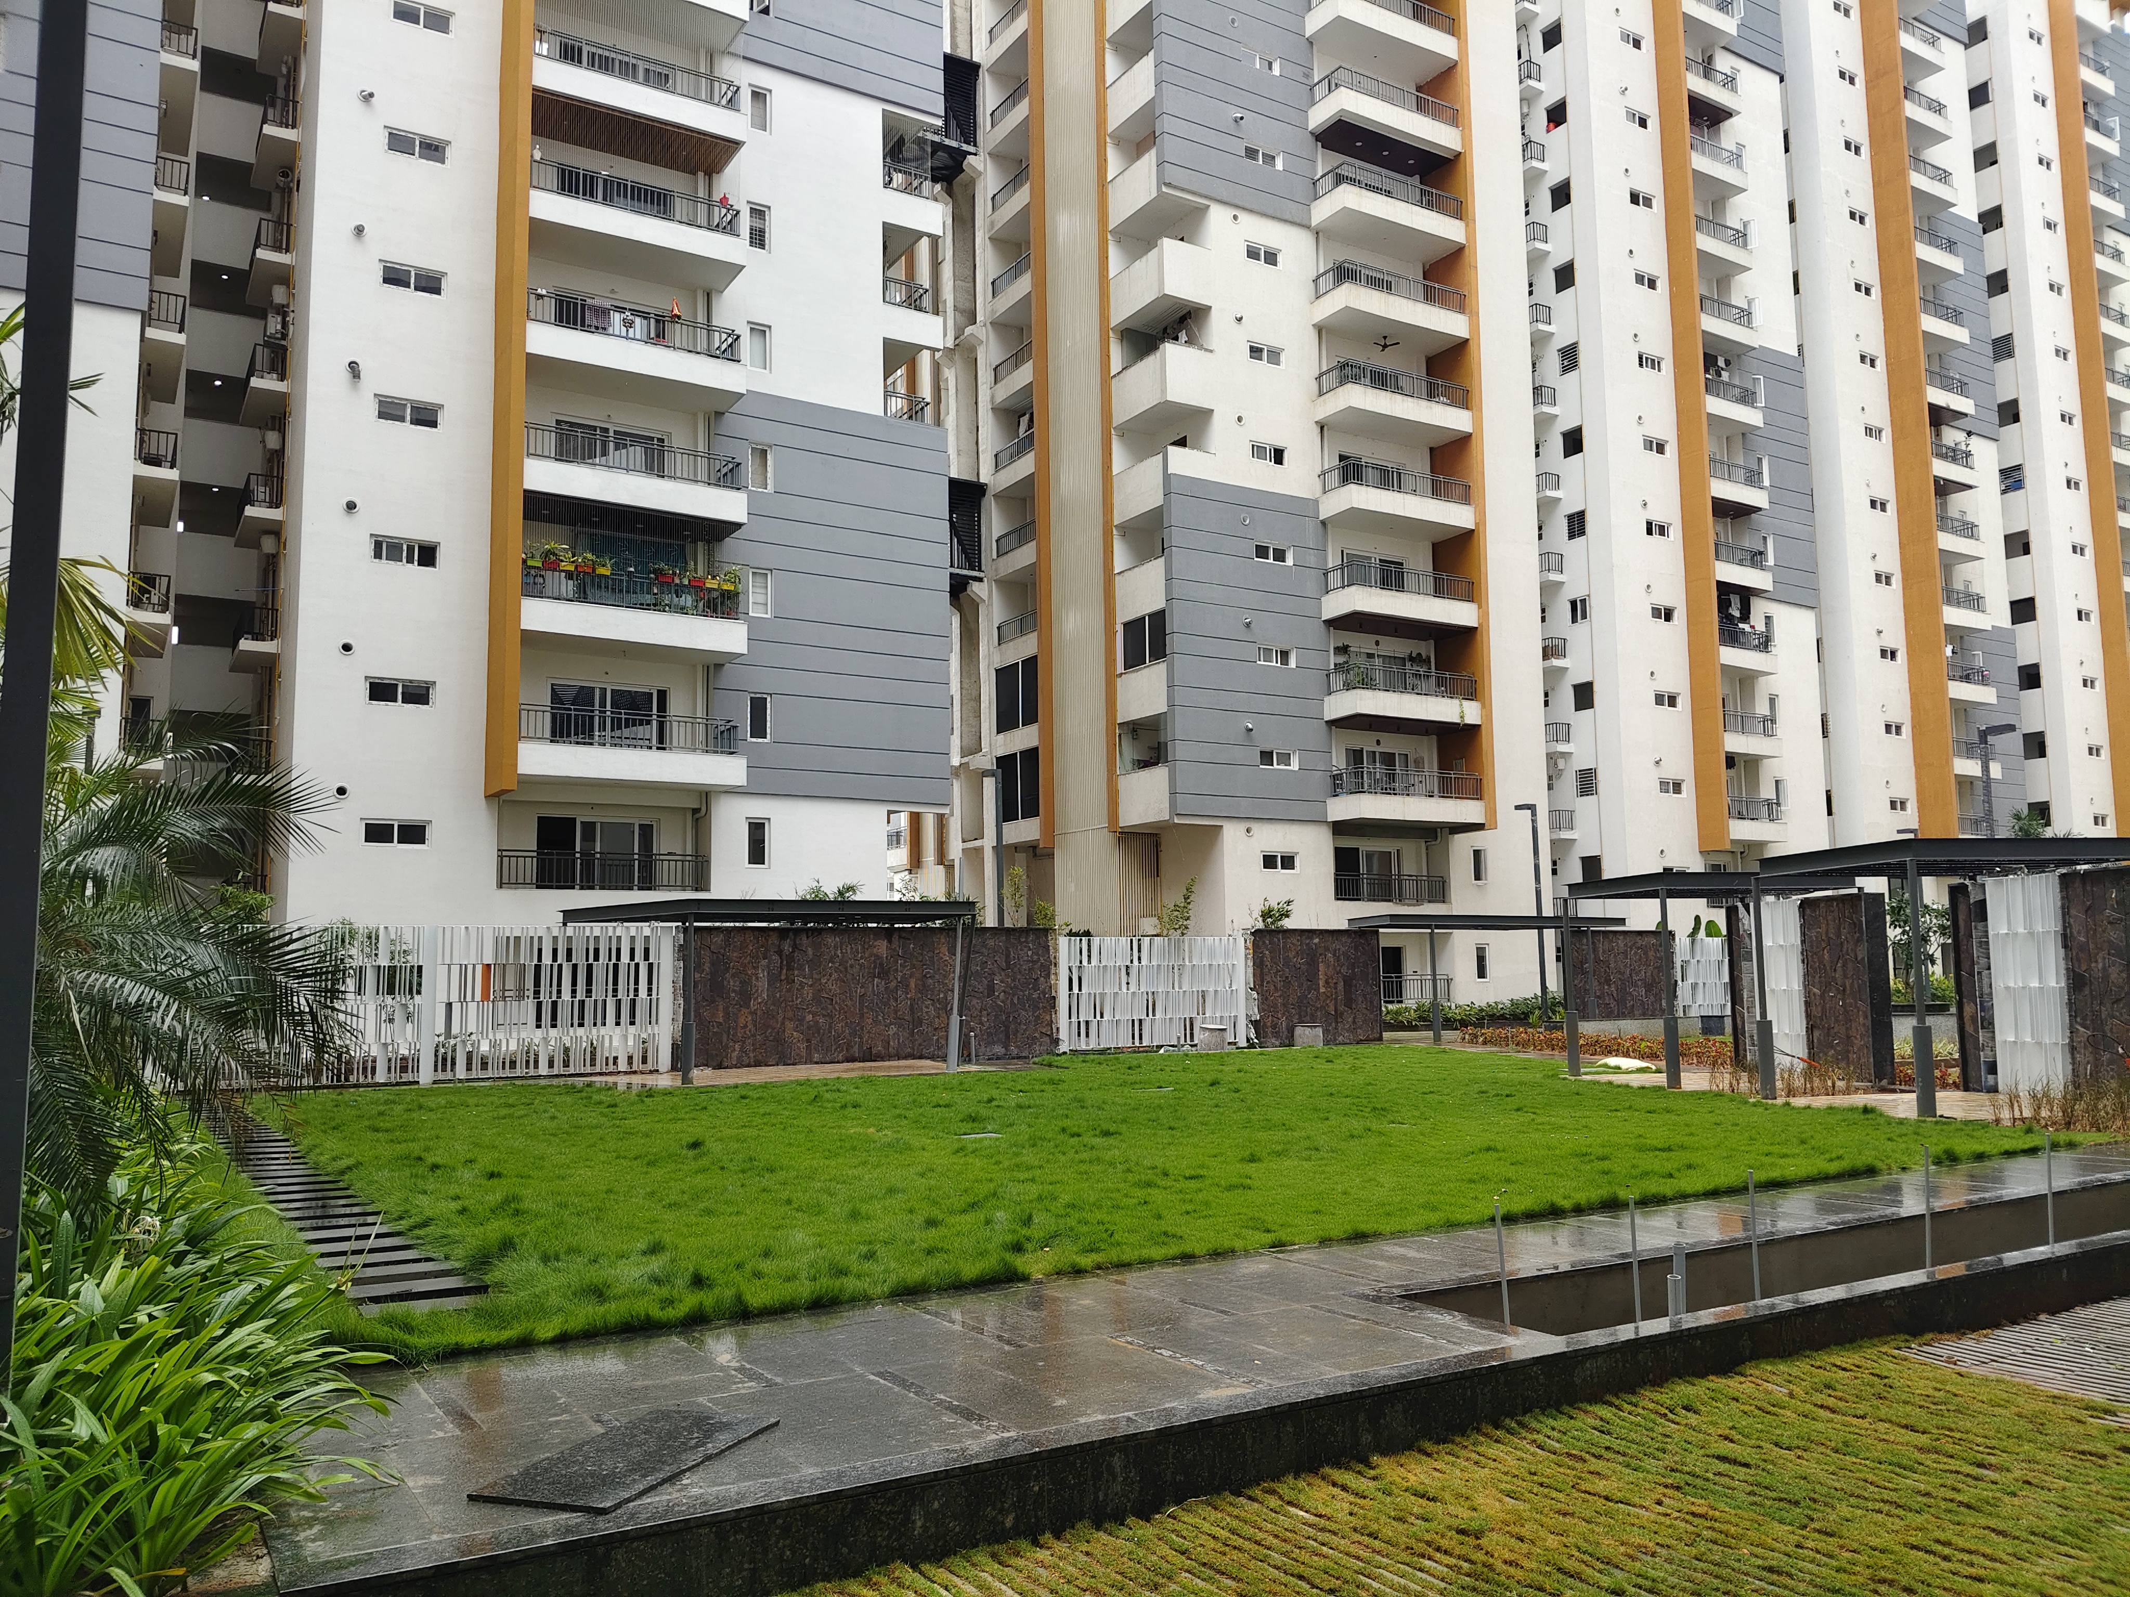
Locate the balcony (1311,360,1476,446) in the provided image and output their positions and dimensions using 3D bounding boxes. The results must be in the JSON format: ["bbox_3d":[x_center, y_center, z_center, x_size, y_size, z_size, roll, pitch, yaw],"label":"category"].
[{"bbox_3d":[9.900,-11.894,48.342,5.000,1.480,1.720,3,-8,-31],"label":"balcony"}]

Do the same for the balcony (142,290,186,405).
[{"bbox_3d":[-19.828,-9.827,35.048,0.820,1.000,4.100,3,-7,-31],"label":"balcony"}]

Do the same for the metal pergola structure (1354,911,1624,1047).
[{"bbox_3d":[9.016,3.853,34.322,6.100,2.570,1.800,2,-7,-25],"label":"metal pergola structure"}]

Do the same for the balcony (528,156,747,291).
[{"bbox_3d":[-9.919,-13.030,36.581,4.893,1.418,1.757,3,-7,-32],"label":"balcony"}]

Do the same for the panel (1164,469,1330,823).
[{"bbox_3d":[5.194,-4.122,45.458,5.500,9.550,0.320,3,-8,-31],"label":"panel"}]

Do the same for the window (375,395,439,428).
[{"bbox_3d":[-13.945,-8.195,34.066,1.350,0.570,0.130,3,-7,-31],"label":"window"}]

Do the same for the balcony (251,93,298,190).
[{"bbox_3d":[-18.932,-15.687,38.396,0.788,0.985,2.788,3,-7,-32],"label":"balcony"}]

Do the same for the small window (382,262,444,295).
[{"bbox_3d":[-14.031,-11.117,34.427,1.300,0.630,0.120,3,-8,-31],"label":"small window"}]

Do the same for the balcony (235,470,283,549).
[{"bbox_3d":[-18.516,-6.606,36.857,0.800,1.060,2.900,3,-8,-31],"label":"balcony"}]

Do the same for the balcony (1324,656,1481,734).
[{"bbox_3d":[10.018,-2.893,47.218,4.880,1.390,1.600,3,-7,-31],"label":"balcony"}]

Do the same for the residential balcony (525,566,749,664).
[{"bbox_3d":[-9.677,-4.001,35.319,4.900,1.480,1.720,3,-8,-31],"label":"residential balcony"}]

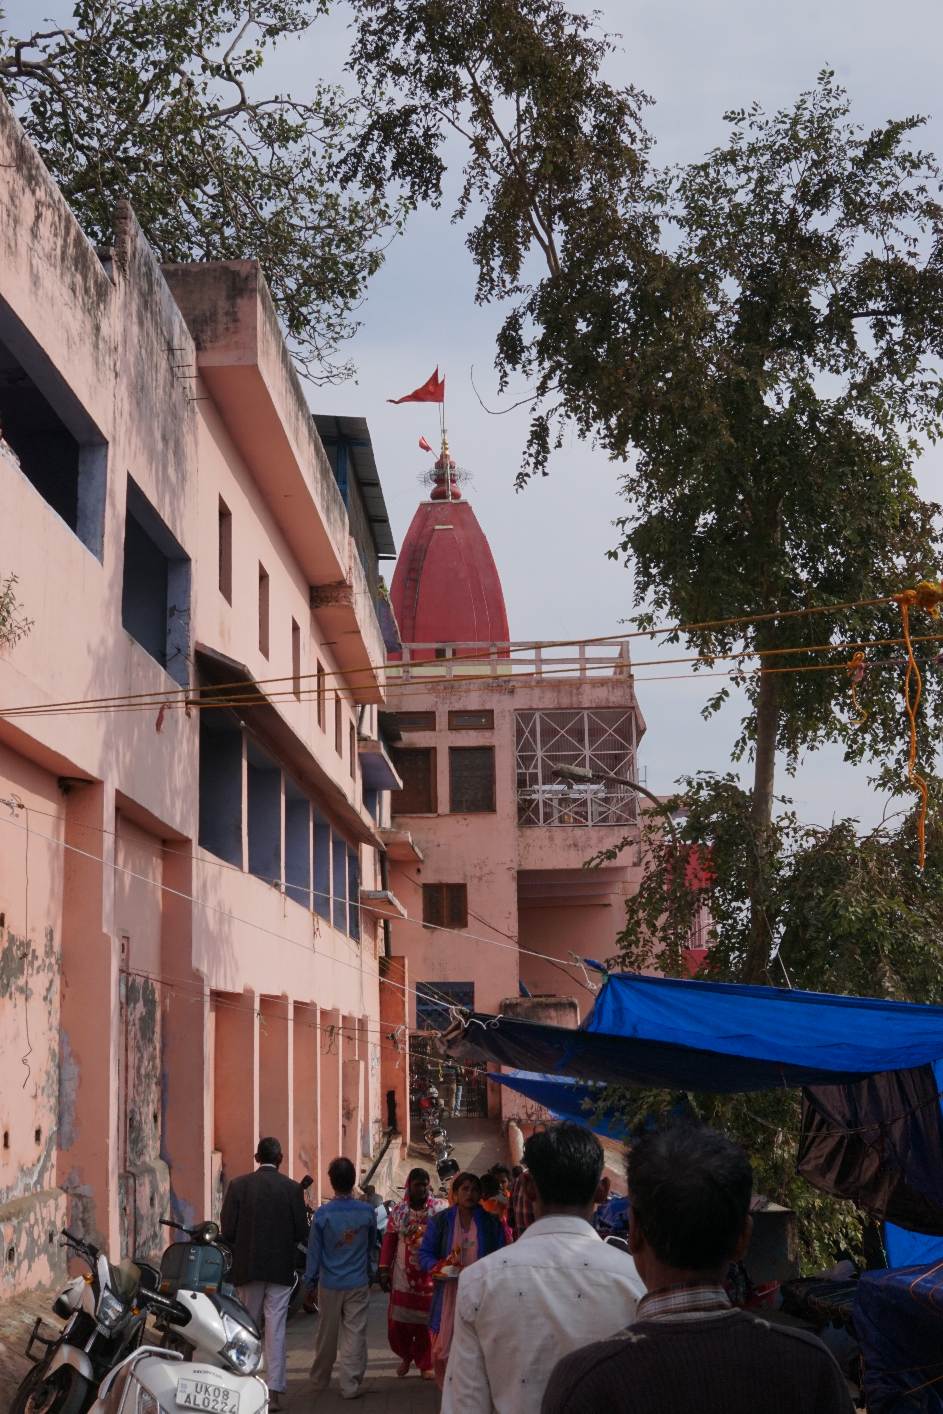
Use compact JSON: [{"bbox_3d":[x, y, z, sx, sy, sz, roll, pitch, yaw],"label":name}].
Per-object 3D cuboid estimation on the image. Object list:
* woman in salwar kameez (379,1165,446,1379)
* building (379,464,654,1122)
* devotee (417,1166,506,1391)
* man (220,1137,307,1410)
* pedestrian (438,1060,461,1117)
[{"bbox_3d":[-0.444,4.274,13.394,0.500,1.510,0.360,-2,-11,3],"label":"woman in salwar kameez"},{"bbox_3d":[0.678,1.801,51.092,7.600,19.410,9.000,-1,-11,0],"label":"building"},{"bbox_3d":[-0.063,4.102,12.625,0.560,1.520,0.420,-1,-11,0],"label":"devotee"},{"bbox_3d":[-1.340,3.658,11.458,0.540,1.690,0.380,-1,-11,0],"label":"man"},{"bbox_3d":[-0.560,9.538,44.764,0.520,1.680,0.400,-1,-11,0],"label":"pedestrian"}]

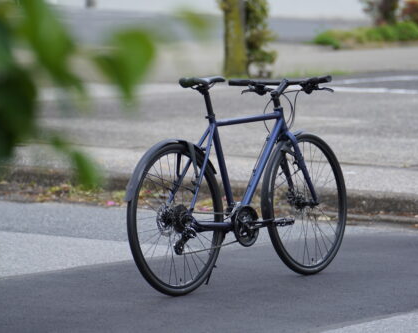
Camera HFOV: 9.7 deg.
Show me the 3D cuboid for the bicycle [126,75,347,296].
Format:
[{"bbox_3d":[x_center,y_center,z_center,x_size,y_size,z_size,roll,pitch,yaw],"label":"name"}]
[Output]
[{"bbox_3d":[0.158,0.068,11.597,0.600,0.980,1.730,0,3,37],"label":"bicycle"}]

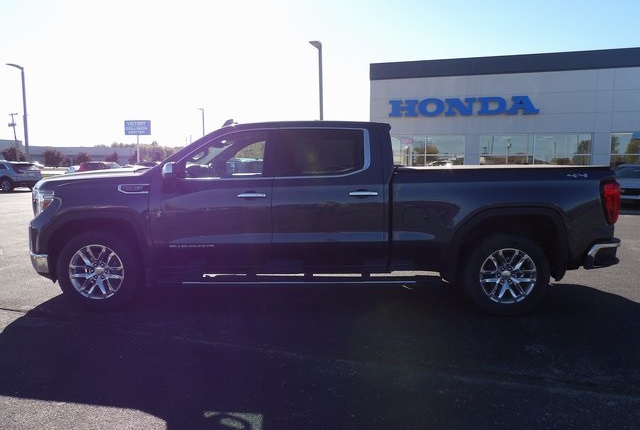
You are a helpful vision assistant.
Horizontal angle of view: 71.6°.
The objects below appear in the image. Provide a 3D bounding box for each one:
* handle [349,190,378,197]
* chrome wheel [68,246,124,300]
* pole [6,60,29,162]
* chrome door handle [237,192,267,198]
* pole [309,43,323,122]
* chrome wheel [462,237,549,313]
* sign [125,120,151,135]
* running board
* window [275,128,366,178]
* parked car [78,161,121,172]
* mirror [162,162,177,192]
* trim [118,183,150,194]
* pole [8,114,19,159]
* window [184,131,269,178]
[{"bbox_3d":[0.416,-0.198,4.163,0.270,0.048,0.045,0,7,3],"label":"handle"},{"bbox_3d":[-2.198,0.560,4.477,0.545,0.545,0.200,0,7,3],"label":"chrome wheel"},{"bbox_3d":[-22.187,-6.670,32.705,1.150,8.500,0.280,-4,8,-25],"label":"pole"},{"bbox_3d":[-0.638,-0.183,4.192,0.268,0.045,0.050,0,7,1],"label":"chrome door handle"},{"bbox_3d":[-0.195,-6.012,26.411,0.400,8.500,1.050,6,9,40],"label":"pole"},{"bbox_3d":[1.816,0.574,4.380,0.835,0.830,0.280,0,7,1],"label":"chrome wheel"},{"bbox_3d":[-20.942,-10.034,51.000,3.050,1.700,0.300,0,7,0],"label":"sign"},{"bbox_3d":[-0.182,0.634,4.354,2.336,0.090,0.160,0,7,1],"label":"running board"},{"bbox_3d":[0.004,-0.598,4.292,0.851,0.493,0.060,0,-13,1],"label":"window"},{"bbox_3d":[-18.370,-3.725,38.000,4.450,1.630,1.820,1,7,5],"label":"parked car"},{"bbox_3d":[-1.401,-0.357,4.143,0.120,0.260,0.230,0,7,3],"label":"mirror"},{"bbox_3d":[-1.789,-0.253,4.281,0.304,0.096,0.030,0,7,3],"label":"trim"},{"bbox_3d":[-55.923,-13.386,81.488,1.550,10.300,0.400,-5,8,-33],"label":"pole"},{"bbox_3d":[-0.908,-0.590,4.308,0.818,0.477,0.060,0,-13,1],"label":"window"}]

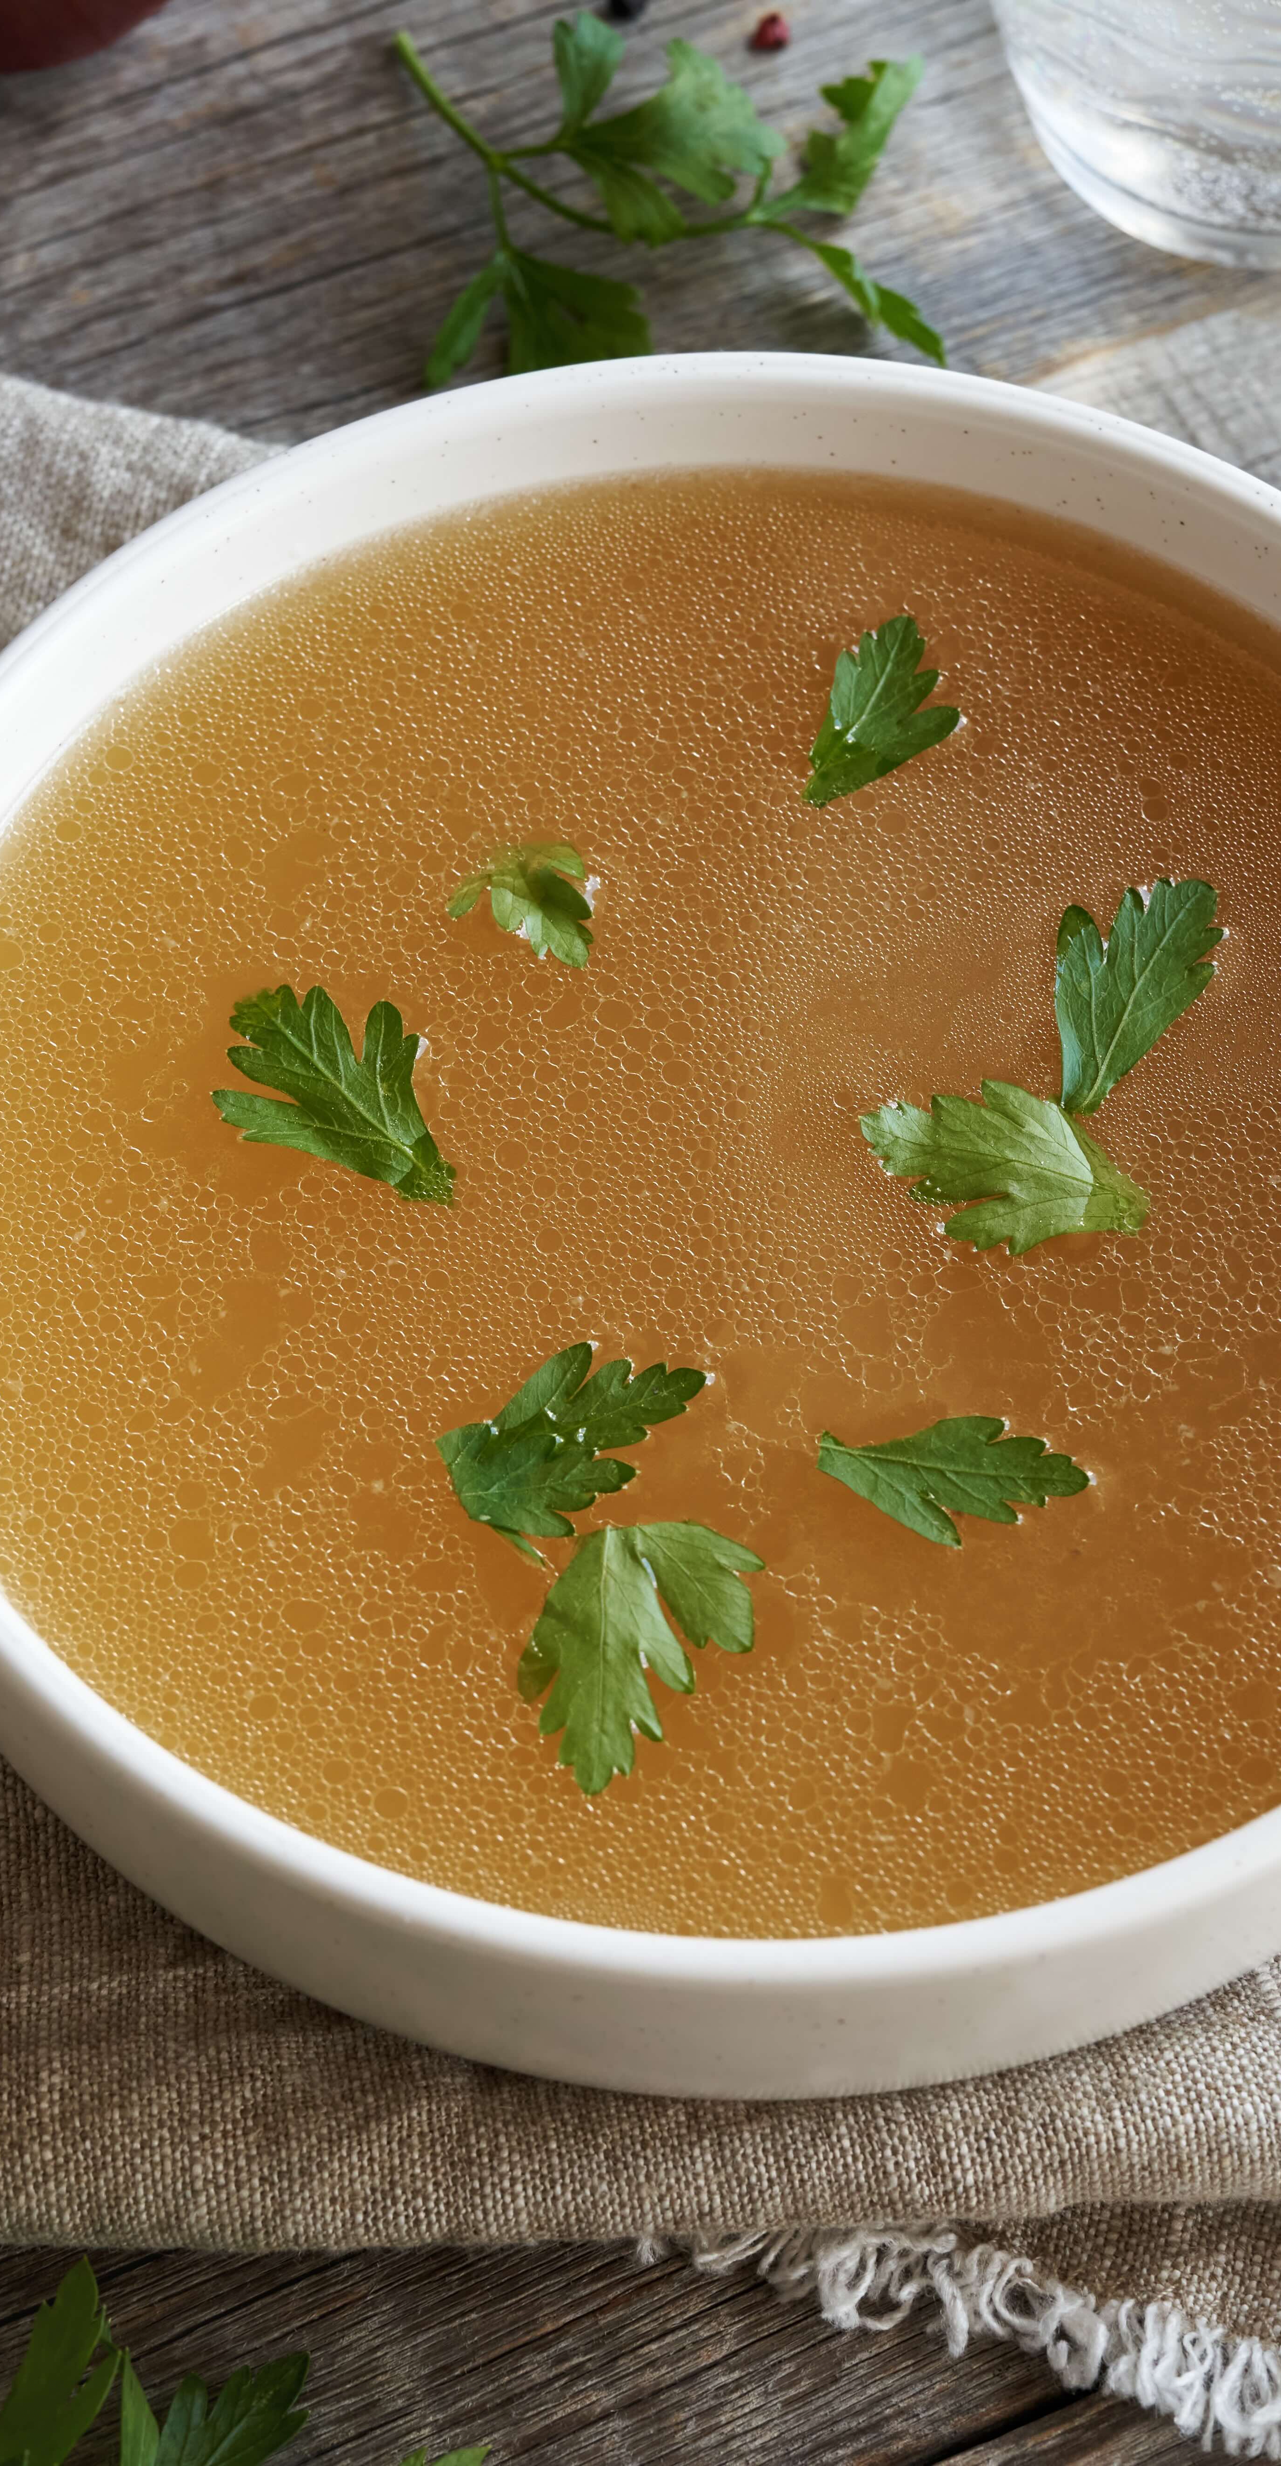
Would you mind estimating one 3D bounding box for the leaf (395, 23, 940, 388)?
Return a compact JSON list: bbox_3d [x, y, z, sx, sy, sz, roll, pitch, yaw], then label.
[{"bbox_3d":[0.004,-0.113,0.555,0.056,0.018,0.052,-4,59,-3],"label":"leaf"}]

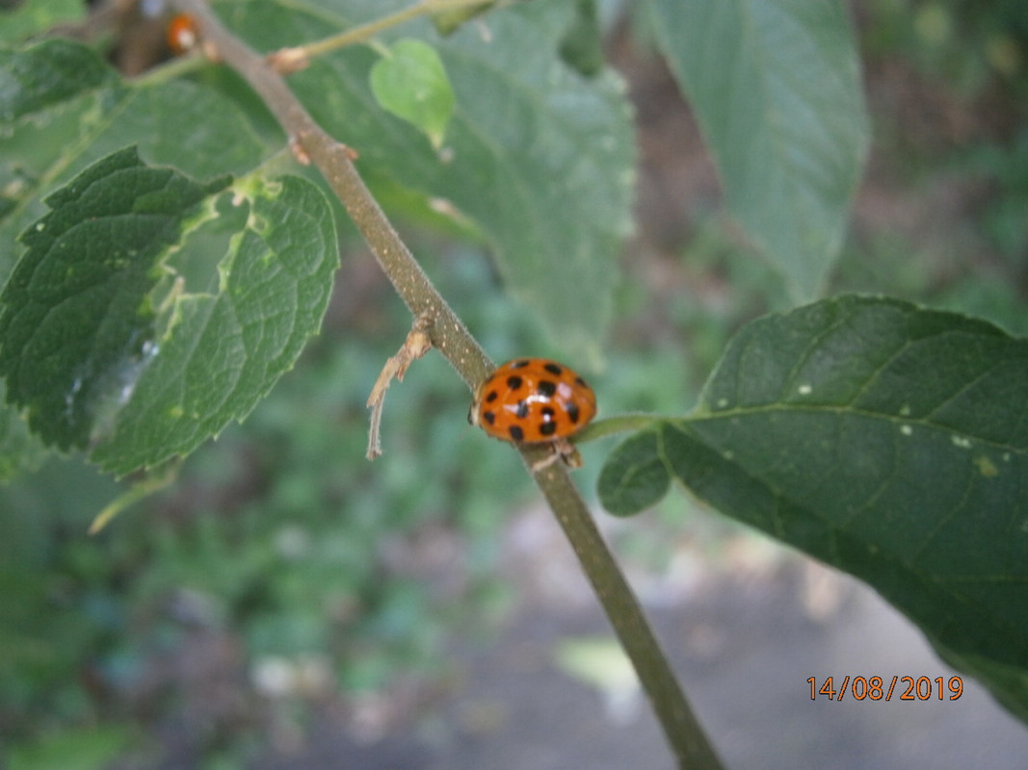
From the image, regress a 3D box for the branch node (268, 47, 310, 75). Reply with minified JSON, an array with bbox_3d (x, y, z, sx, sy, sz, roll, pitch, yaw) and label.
[{"bbox_3d":[-0.014,-0.021,0.088,0.003,0.002,0.002,-14,15,3],"label":"branch node"}]

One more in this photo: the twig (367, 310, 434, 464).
[{"bbox_3d":[-0.007,0.000,0.080,0.002,0.009,0.002,21,7,2],"label":"twig"}]

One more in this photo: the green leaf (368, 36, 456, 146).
[{"bbox_3d":[-0.006,-0.019,0.090,0.005,0.007,0.001,-29,7,-14],"label":"green leaf"}]

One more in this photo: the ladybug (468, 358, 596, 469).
[{"bbox_3d":[0.001,0.001,0.077,0.007,0.004,0.005,-3,43,18],"label":"ladybug"}]

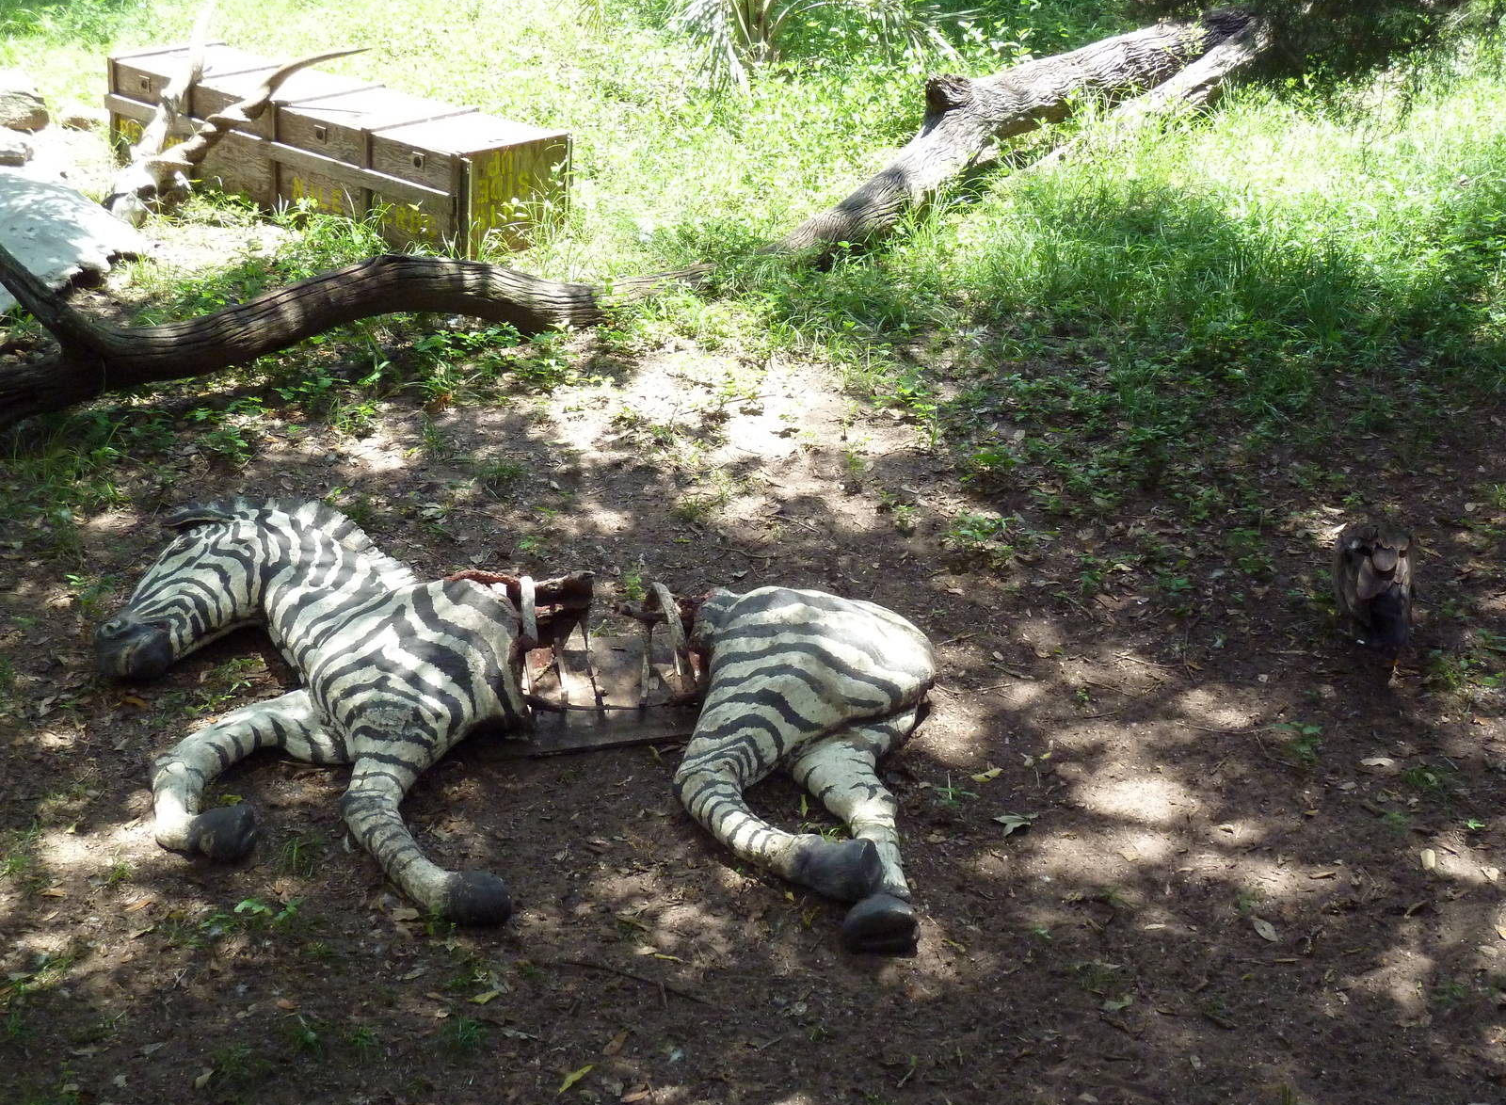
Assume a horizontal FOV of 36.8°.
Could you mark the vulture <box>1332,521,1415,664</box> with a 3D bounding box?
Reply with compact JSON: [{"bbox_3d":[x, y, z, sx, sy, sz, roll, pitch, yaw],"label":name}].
[{"bbox_3d":[1.613,0.078,5.810,0.230,0.400,0.430,1,23,-2],"label":"vulture"}]

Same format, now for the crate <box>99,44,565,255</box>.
[{"bbox_3d":[-1.832,-1.776,9.844,2.335,0.440,0.631,21,29,36],"label":"crate"}]

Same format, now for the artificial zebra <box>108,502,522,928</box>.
[{"bbox_3d":[-0.973,0.241,5.252,1.200,0.410,1.660,0,24,-4],"label":"artificial zebra"}]

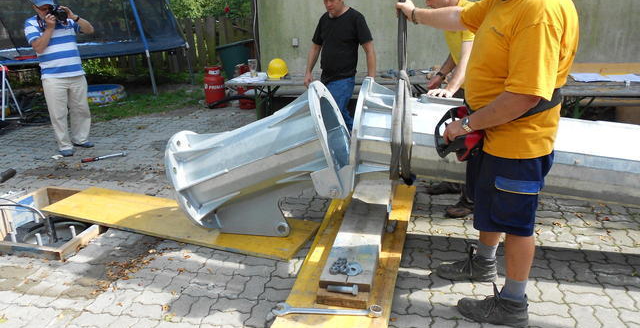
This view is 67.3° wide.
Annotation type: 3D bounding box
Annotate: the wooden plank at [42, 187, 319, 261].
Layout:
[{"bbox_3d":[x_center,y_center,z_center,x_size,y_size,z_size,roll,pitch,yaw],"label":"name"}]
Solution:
[{"bbox_3d":[-1.023,0.388,3.413,2.000,0.030,0.500,6,20,20],"label":"wooden plank"}]

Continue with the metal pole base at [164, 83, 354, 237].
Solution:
[{"bbox_3d":[-0.324,0.039,3.096,1.040,0.880,0.690,-17,14,17],"label":"metal pole base"}]

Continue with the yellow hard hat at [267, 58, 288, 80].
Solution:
[{"bbox_3d":[-0.464,-1.027,5.250,0.225,0.165,0.280,3,18,14],"label":"yellow hard hat"}]

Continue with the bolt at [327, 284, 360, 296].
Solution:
[{"bbox_3d":[0.111,0.620,2.362,0.155,0.050,0.050,3,19,15],"label":"bolt"}]

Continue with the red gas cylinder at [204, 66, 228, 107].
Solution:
[{"bbox_3d":[-1.587,-1.169,7.300,0.310,0.600,0.310,-2,18,0],"label":"red gas cylinder"}]

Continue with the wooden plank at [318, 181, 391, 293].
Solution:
[{"bbox_3d":[0.271,0.408,2.997,0.250,0.050,1.320,2,18,13],"label":"wooden plank"}]

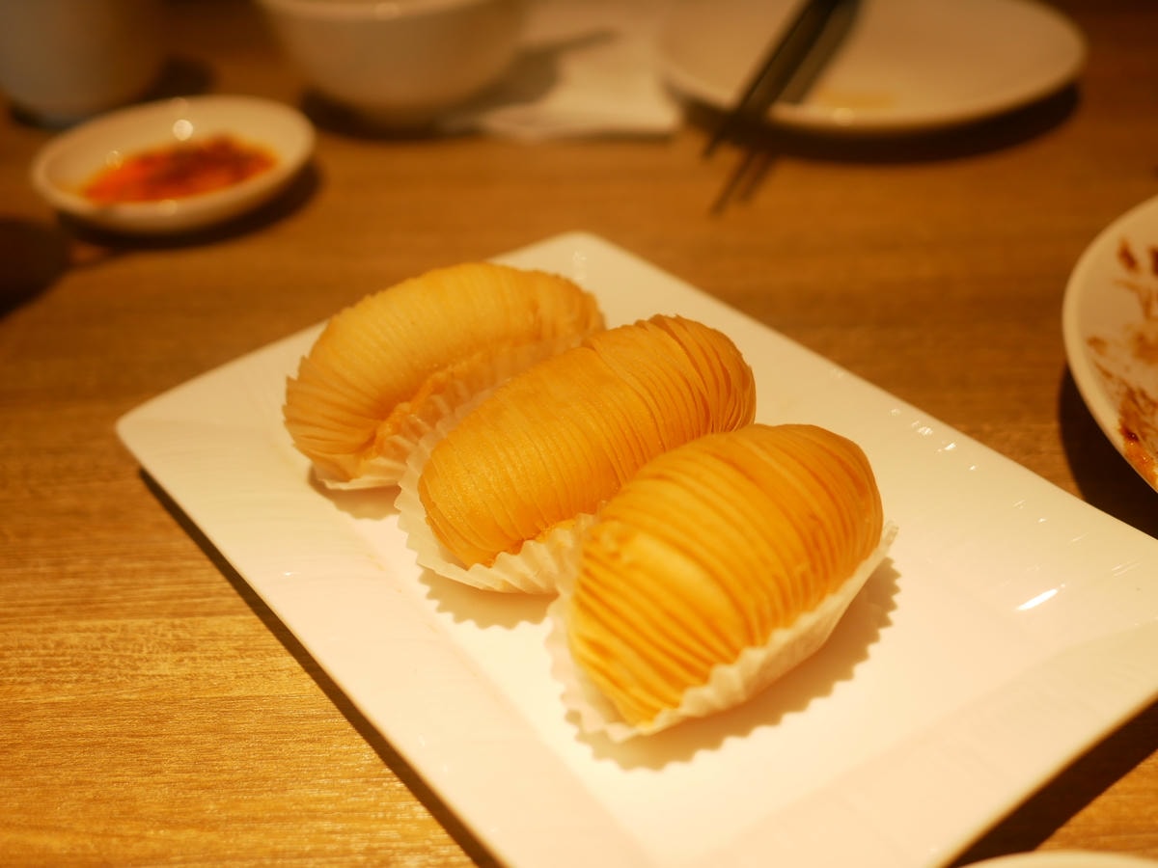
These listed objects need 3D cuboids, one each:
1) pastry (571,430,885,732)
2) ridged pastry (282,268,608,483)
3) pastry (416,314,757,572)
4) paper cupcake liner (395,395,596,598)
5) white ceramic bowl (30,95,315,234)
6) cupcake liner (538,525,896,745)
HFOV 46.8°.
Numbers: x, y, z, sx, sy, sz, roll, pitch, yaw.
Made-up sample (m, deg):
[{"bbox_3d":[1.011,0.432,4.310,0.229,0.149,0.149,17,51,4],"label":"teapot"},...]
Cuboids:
[{"bbox_3d":[0.028,0.024,0.257,0.044,0.039,0.075,26,47,34],"label":"pastry"},{"bbox_3d":[-0.031,-0.015,0.315,0.079,0.039,0.045,-24,41,-24],"label":"ridged pastry"},{"bbox_3d":[0.004,0.003,0.289,0.083,0.039,0.044,-31,44,-30],"label":"pastry"},{"bbox_3d":[0.001,0.011,0.296,0.086,0.021,0.053,-31,44,-30],"label":"paper cupcake liner"},{"bbox_3d":[-0.133,-0.085,0.451,0.095,0.022,0.095,-3,37,2],"label":"white ceramic bowl"},{"bbox_3d":[0.027,0.033,0.262,0.049,0.021,0.083,26,47,34],"label":"cupcake liner"}]

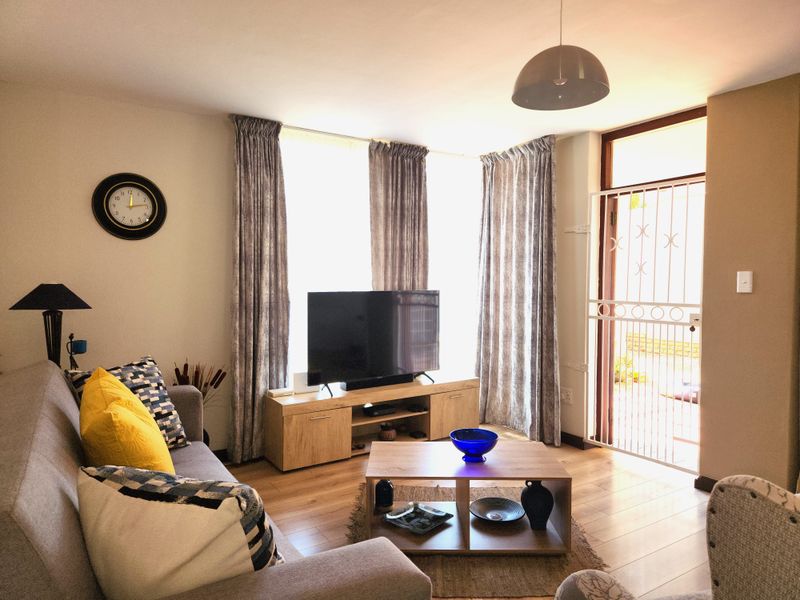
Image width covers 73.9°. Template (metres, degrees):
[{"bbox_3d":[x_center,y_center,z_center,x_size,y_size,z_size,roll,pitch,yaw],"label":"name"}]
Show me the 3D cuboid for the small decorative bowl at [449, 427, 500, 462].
[{"bbox_3d":[0.390,0.777,2.798,0.250,0.125,0.250,0,2,0],"label":"small decorative bowl"}]

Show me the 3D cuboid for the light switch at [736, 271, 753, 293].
[{"bbox_3d":[2.049,-0.106,3.161,0.012,0.122,0.080,-2,3,-33],"label":"light switch"}]

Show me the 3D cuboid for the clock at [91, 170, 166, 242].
[{"bbox_3d":[-1.751,-0.609,3.447,0.430,0.430,0.050,-2,3,-33],"label":"clock"}]

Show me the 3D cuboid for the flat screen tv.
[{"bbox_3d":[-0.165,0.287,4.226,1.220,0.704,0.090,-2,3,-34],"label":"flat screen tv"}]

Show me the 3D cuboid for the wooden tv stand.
[{"bbox_3d":[-0.167,0.931,4.276,1.733,0.469,0.402,-2,3,-31],"label":"wooden tv stand"}]

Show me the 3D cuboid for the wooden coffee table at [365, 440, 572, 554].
[{"bbox_3d":[0.334,1.034,2.825,0.985,0.388,0.541,0,2,0],"label":"wooden coffee table"}]

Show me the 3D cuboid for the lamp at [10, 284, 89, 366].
[{"bbox_3d":[-1.982,0.191,3.040,0.380,0.560,0.380,-1,3,-29],"label":"lamp"}]

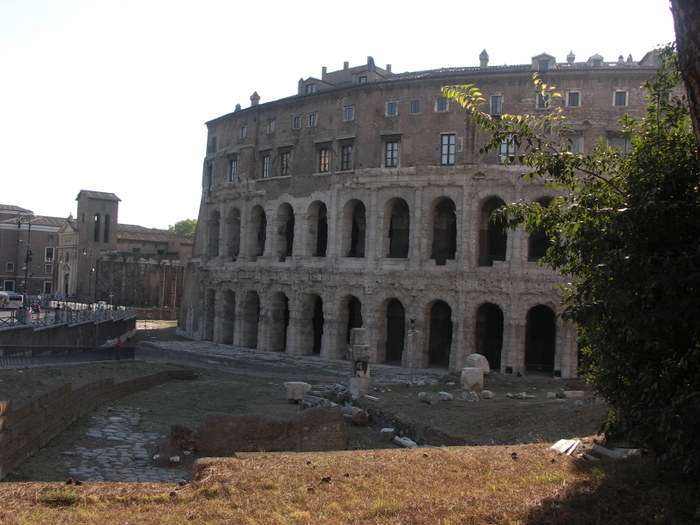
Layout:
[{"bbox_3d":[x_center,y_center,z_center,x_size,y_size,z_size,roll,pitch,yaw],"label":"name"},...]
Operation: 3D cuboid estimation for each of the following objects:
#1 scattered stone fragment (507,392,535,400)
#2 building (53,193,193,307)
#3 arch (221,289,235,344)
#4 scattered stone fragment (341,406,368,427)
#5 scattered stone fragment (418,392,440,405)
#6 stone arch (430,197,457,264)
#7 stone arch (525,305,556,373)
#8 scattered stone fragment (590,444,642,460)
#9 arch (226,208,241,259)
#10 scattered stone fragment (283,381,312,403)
[{"bbox_3d":[13.173,10.305,51.731,2.000,0.450,0.900,2,-2,0],"label":"scattered stone fragment"},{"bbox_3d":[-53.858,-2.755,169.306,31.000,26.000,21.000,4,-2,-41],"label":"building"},{"bbox_3d":[-14.703,6.902,84.741,1.600,6.721,2.920,5,-4,-42],"label":"arch"},{"bbox_3d":[0.300,9.701,42.353,0.850,0.850,1.500,3,-2,-43],"label":"scattered stone fragment"},{"bbox_3d":[5.365,9.046,44.666,1.400,0.620,0.750,0,-2,40],"label":"scattered stone fragment"},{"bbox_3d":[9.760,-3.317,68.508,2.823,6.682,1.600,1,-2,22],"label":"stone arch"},{"bbox_3d":[18.547,7.503,64.986,2.920,6.721,1.600,2,-3,13],"label":"stone arch"},{"bbox_3d":[3.319,2.337,8.307,0.640,0.130,0.280,2,-2,9],"label":"scattered stone fragment"},{"bbox_3d":[-13.770,-3.676,82.563,1.500,6.150,2.750,4,-2,-42],"label":"arch"},{"bbox_3d":[-3.149,7.817,40.485,1.650,1.200,1.400,3,-3,-4],"label":"scattered stone fragment"}]

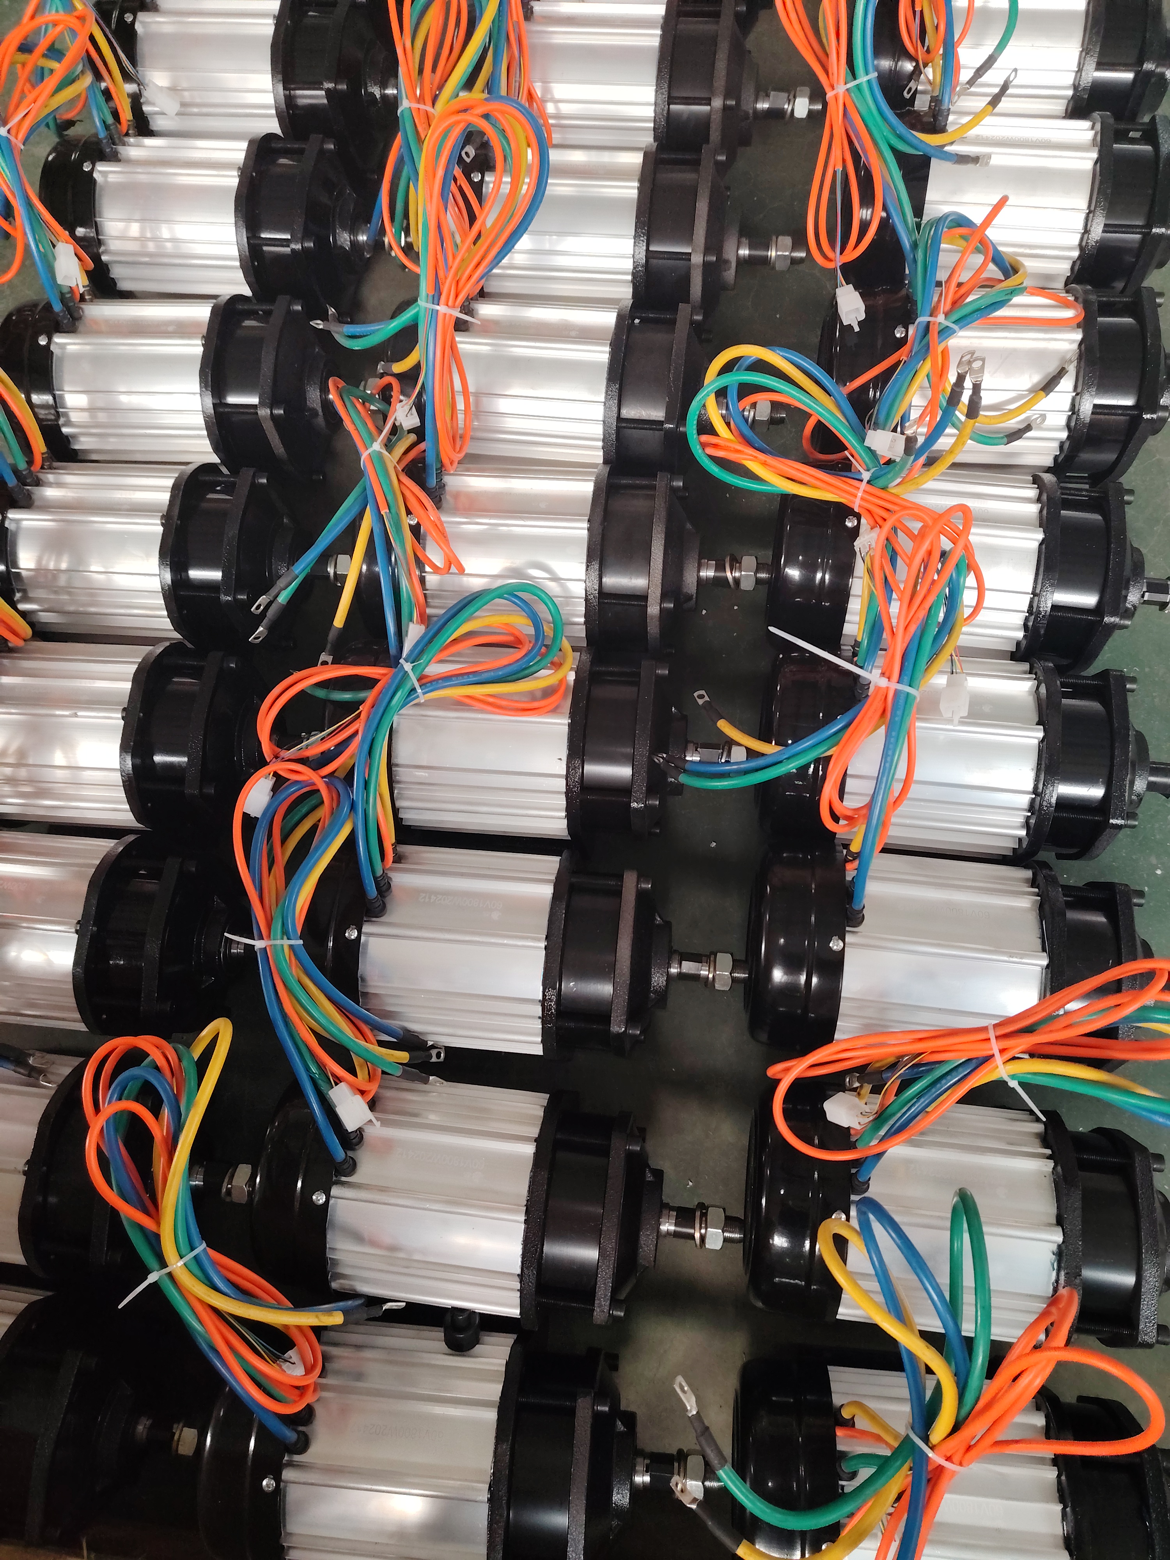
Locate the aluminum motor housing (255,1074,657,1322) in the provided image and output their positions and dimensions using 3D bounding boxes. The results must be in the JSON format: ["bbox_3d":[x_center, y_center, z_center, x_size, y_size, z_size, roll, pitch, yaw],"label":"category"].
[{"bbox_3d":[-0.076,0.266,0.694,0.246,0.140,0.142,5,76,6],"label":"aluminum motor housing"}]

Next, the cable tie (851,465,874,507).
[{"bbox_3d":[0.186,-0.194,0.726,0.009,0.016,0.032,18,77,9],"label":"cable tie"}]

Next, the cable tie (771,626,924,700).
[{"bbox_3d":[0.164,-0.074,0.688,0.104,0.018,0.007,27,79,11],"label":"cable tie"}]

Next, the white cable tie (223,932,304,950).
[{"bbox_3d":[-0.212,0.105,0.714,0.053,0.027,0.008,5,76,4],"label":"white cable tie"}]

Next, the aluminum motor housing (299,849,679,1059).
[{"bbox_3d":[-0.070,0.123,0.783,0.262,0.150,0.150,4,75,4],"label":"aluminum motor housing"}]

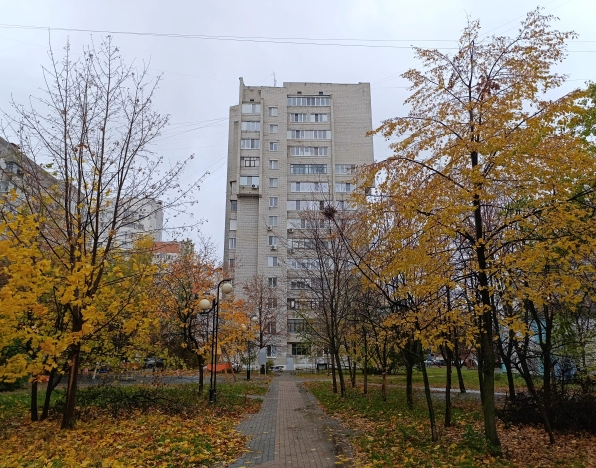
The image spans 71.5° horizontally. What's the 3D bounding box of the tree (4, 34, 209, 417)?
[{"bbox_3d":[-5.603,-0.690,11.454,5.900,11.100,5.400,0,-16,0],"label":"tree"}]

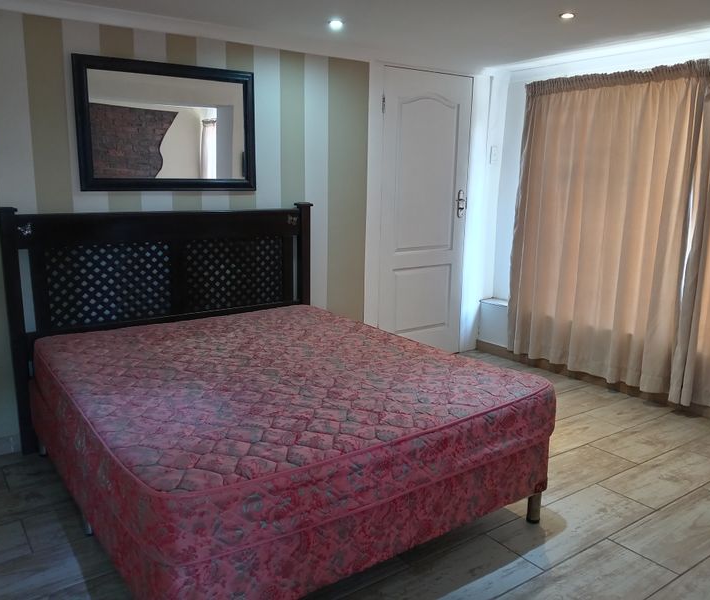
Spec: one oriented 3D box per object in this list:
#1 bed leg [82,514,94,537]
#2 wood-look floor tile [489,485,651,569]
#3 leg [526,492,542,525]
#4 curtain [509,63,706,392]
[{"bbox_3d":[-0.989,0.815,2.331,0.050,0.120,0.050,-7,13,-35],"label":"bed leg"},{"bbox_3d":[0.867,0.882,2.465,0.709,0.010,0.278,-7,13,-35],"label":"wood-look floor tile"},{"bbox_3d":[0.706,0.815,2.458,0.050,0.120,0.050,1,11,0],"label":"leg"},{"bbox_3d":[1.520,-0.442,3.940,0.100,1.893,1.271,-7,13,-35],"label":"curtain"}]

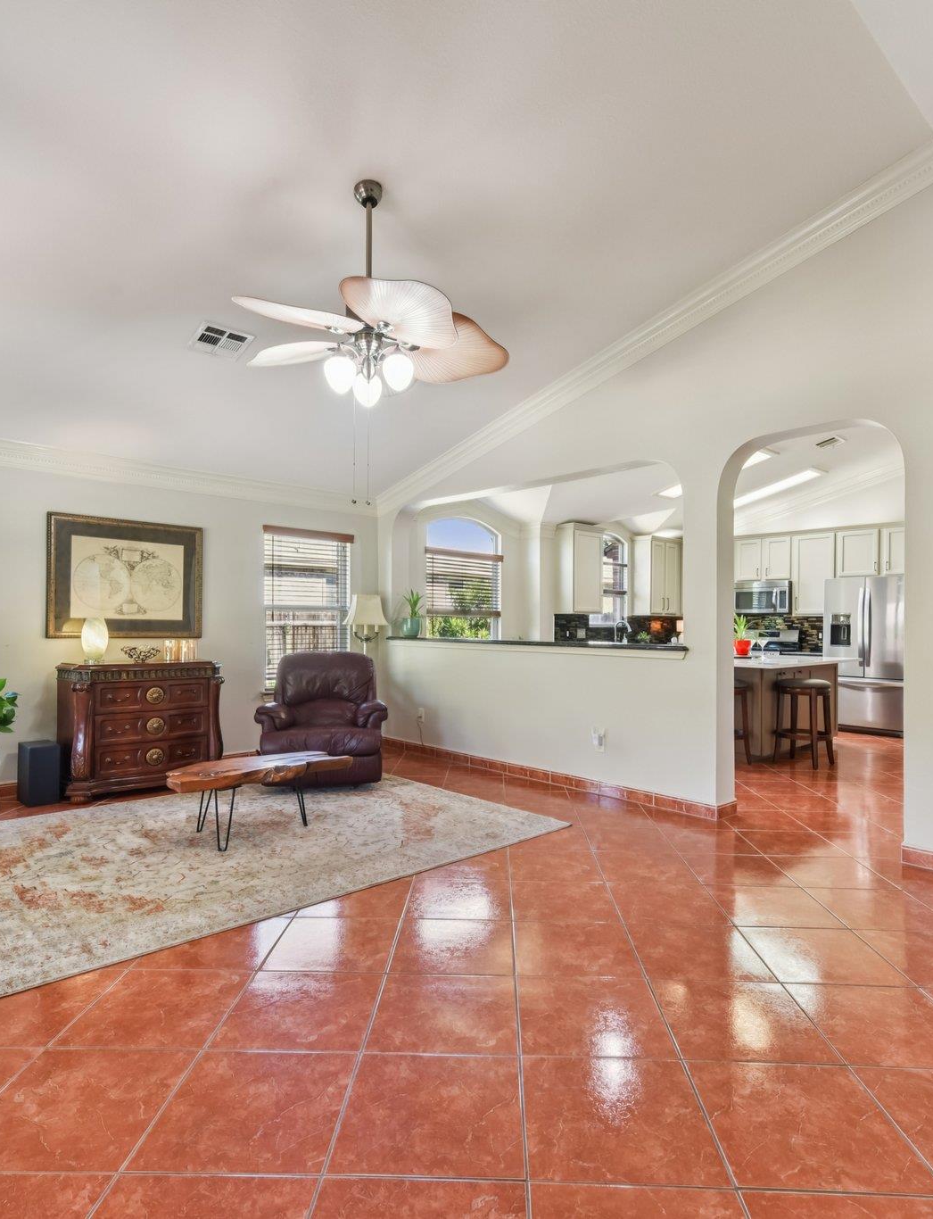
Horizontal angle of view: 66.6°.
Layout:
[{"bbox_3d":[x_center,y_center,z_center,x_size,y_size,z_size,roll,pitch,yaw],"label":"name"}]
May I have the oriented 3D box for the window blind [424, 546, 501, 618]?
[{"bbox_3d":[-0.008,-0.294,8.372,1.262,0.762,0.070,1,-1,-44],"label":"window blind"}]

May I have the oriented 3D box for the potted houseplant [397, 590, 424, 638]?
[{"bbox_3d":[-0.536,0.044,6.842,0.260,0.458,0.260,0,-1,0],"label":"potted houseplant"}]

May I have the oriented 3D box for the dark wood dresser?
[{"bbox_3d":[-2.422,0.865,5.316,1.043,0.925,0.524,1,-1,-43],"label":"dark wood dresser"}]

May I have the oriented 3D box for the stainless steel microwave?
[{"bbox_3d":[3.922,-0.128,9.252,0.400,0.416,0.760,1,-1,-44],"label":"stainless steel microwave"}]

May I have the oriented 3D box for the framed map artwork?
[{"bbox_3d":[-2.617,-0.230,5.501,1.149,0.902,0.044,1,-1,-43],"label":"framed map artwork"}]

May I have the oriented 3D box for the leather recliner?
[{"bbox_3d":[-1.157,0.827,5.781,0.970,1.010,0.930,1,-1,-9],"label":"leather recliner"}]

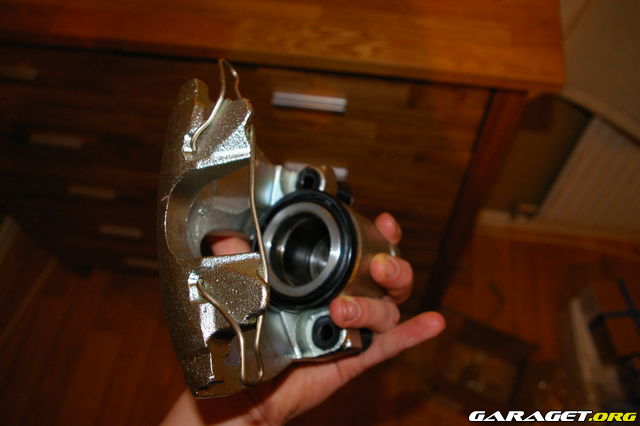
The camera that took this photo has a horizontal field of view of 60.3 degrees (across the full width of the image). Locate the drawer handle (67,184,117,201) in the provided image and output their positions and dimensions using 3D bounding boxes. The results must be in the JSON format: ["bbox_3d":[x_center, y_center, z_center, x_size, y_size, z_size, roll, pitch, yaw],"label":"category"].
[{"bbox_3d":[-0.517,-0.047,1.251,0.120,0.016,0.024,7,59,8],"label":"drawer handle"}]

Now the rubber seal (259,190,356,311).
[{"bbox_3d":[-0.010,0.019,0.303,0.067,0.011,0.067,-43,60,16],"label":"rubber seal"}]

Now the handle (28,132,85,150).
[{"bbox_3d":[-0.526,-0.144,1.095,0.120,0.016,0.024,7,59,8],"label":"handle"}]

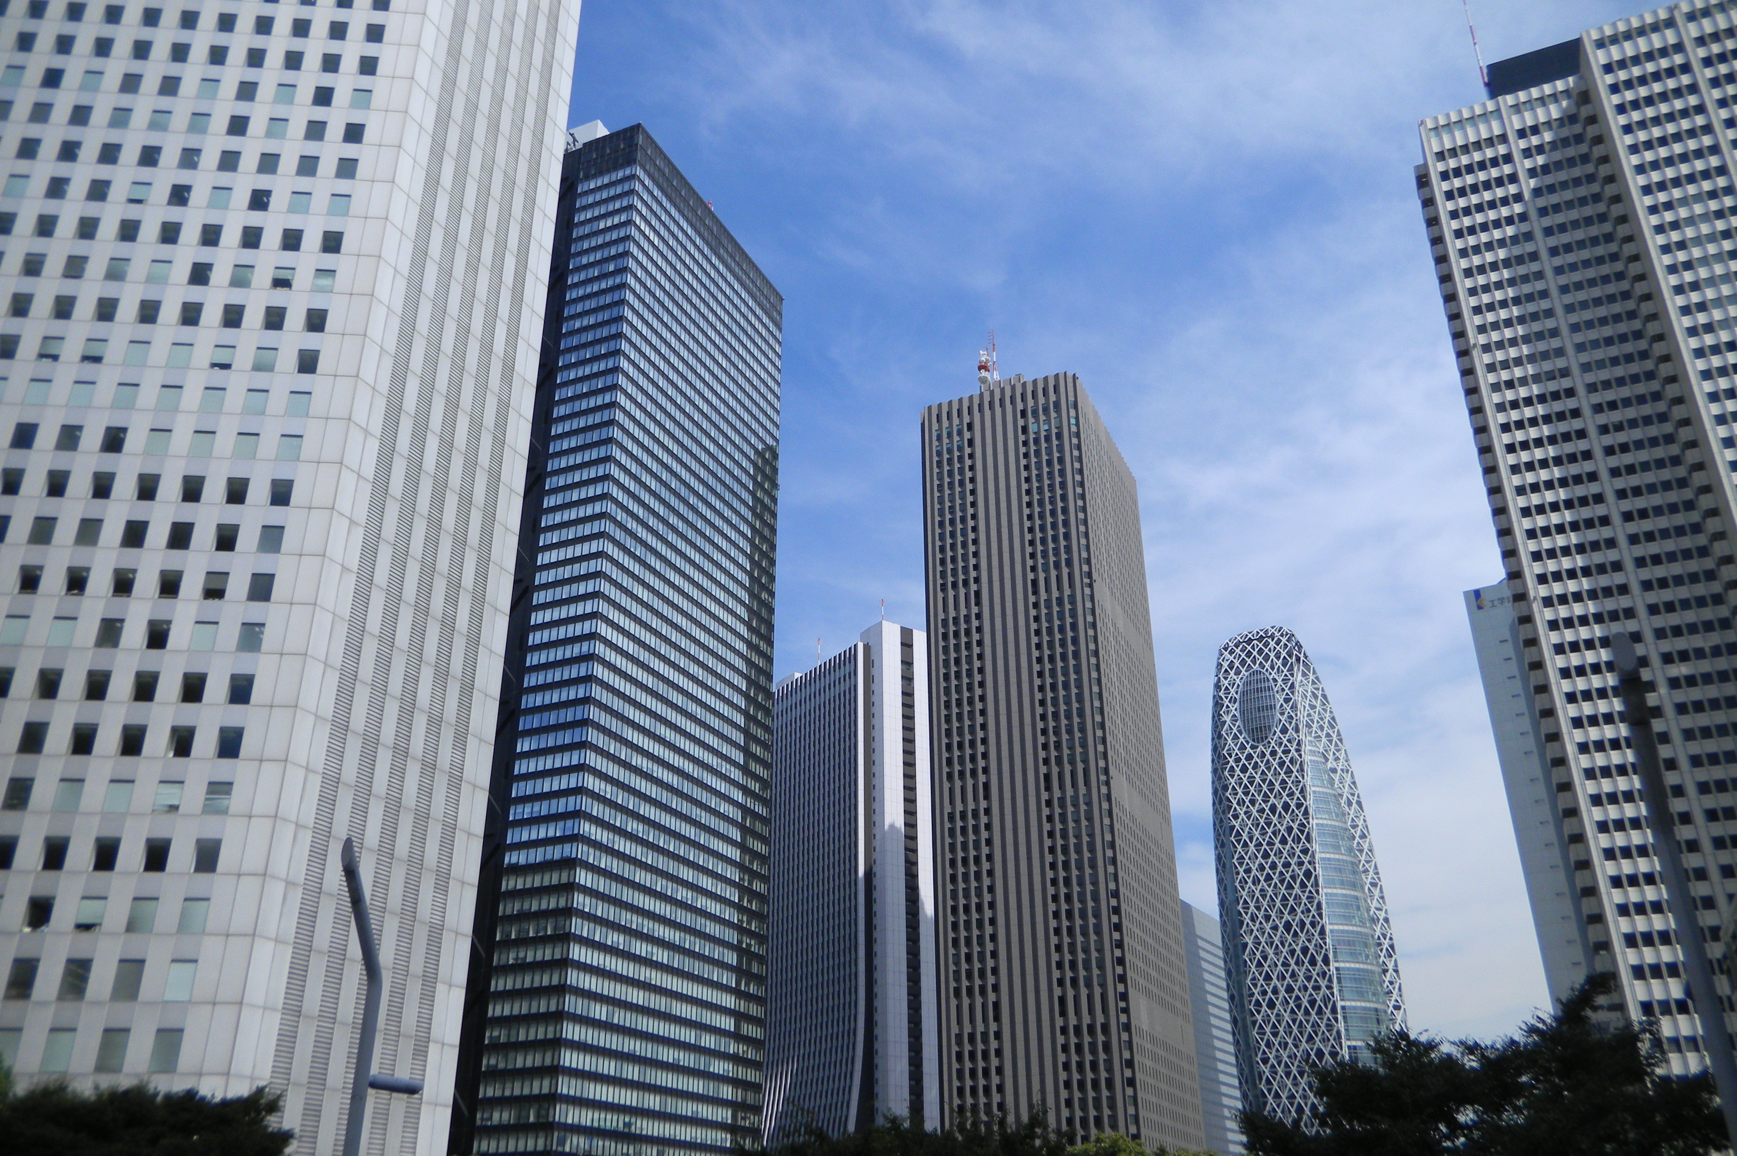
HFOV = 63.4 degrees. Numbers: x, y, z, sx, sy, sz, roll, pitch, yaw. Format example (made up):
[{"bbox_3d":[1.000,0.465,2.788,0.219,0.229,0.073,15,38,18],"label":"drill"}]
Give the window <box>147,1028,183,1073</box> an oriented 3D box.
[{"bbox_3d":[-41.329,27.969,82.789,1.580,2.370,0.150,1,-26,-3],"label":"window"}]

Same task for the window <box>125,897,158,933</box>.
[{"bbox_3d":[-44.434,20.767,86.089,1.570,2.130,0.150,1,-26,-3],"label":"window"}]

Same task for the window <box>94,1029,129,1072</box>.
[{"bbox_3d":[-44.403,27.887,82.618,1.600,2.380,0.150,1,-26,-3],"label":"window"}]

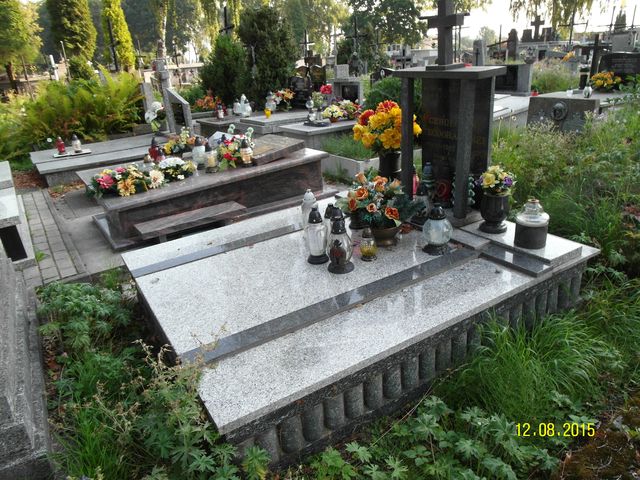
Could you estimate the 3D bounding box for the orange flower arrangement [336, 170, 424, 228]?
[{"bbox_3d":[0.377,-0.244,2.740,0.490,0.330,0.390,-1,22,8],"label":"orange flower arrangement"}]

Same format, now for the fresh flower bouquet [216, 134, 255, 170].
[{"bbox_3d":[-0.851,-0.892,4.470,0.370,0.350,0.310,-8,22,-9],"label":"fresh flower bouquet"}]

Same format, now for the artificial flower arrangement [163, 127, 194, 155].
[{"bbox_3d":[-1.580,-1.088,4.946,0.350,0.260,0.320,-18,26,-30],"label":"artificial flower arrangement"}]

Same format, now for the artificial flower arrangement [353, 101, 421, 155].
[{"bbox_3d":[0.481,-0.819,3.182,0.490,0.367,0.449,0,23,9],"label":"artificial flower arrangement"}]

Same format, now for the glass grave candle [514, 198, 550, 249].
[{"bbox_3d":[1.101,-0.089,2.300,0.160,0.238,0.160,7,25,25],"label":"glass grave candle"}]

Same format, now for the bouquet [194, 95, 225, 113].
[{"bbox_3d":[-2.223,-2.695,8.800,0.680,0.380,0.500,-18,26,-30],"label":"bouquet"}]

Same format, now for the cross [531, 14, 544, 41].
[{"bbox_3d":[6.395,-6.248,13.046,0.133,0.796,0.428,-17,25,-28],"label":"cross"}]

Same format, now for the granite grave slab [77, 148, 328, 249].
[{"bbox_3d":[-1.187,-0.621,4.532,2.130,0.380,1.680,-18,26,-30],"label":"granite grave slab"}]

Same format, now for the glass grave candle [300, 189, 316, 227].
[{"bbox_3d":[-0.076,-0.194,2.721,0.100,0.265,0.100,-4,23,2],"label":"glass grave candle"}]

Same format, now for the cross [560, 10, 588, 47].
[{"bbox_3d":[8.604,-7.150,15.000,0.150,1.200,0.920,-18,26,-31],"label":"cross"}]

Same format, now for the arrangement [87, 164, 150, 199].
[{"bbox_3d":[-1.672,-0.492,3.667,0.520,0.190,0.320,-18,26,-30],"label":"arrangement"}]

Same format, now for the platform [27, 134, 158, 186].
[{"bbox_3d":[-3.014,-1.308,6.743,2.250,0.210,1.850,-18,26,-31],"label":"platform"}]

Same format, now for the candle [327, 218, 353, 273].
[{"bbox_3d":[0.102,0.021,2.262,0.137,0.273,0.137,-3,22,3],"label":"candle"}]

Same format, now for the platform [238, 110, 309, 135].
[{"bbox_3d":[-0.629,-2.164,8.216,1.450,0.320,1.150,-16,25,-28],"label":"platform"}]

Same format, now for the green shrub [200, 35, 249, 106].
[{"bbox_3d":[-2.109,-3.521,9.800,1.050,1.850,1.050,-8,22,-9],"label":"green shrub"}]

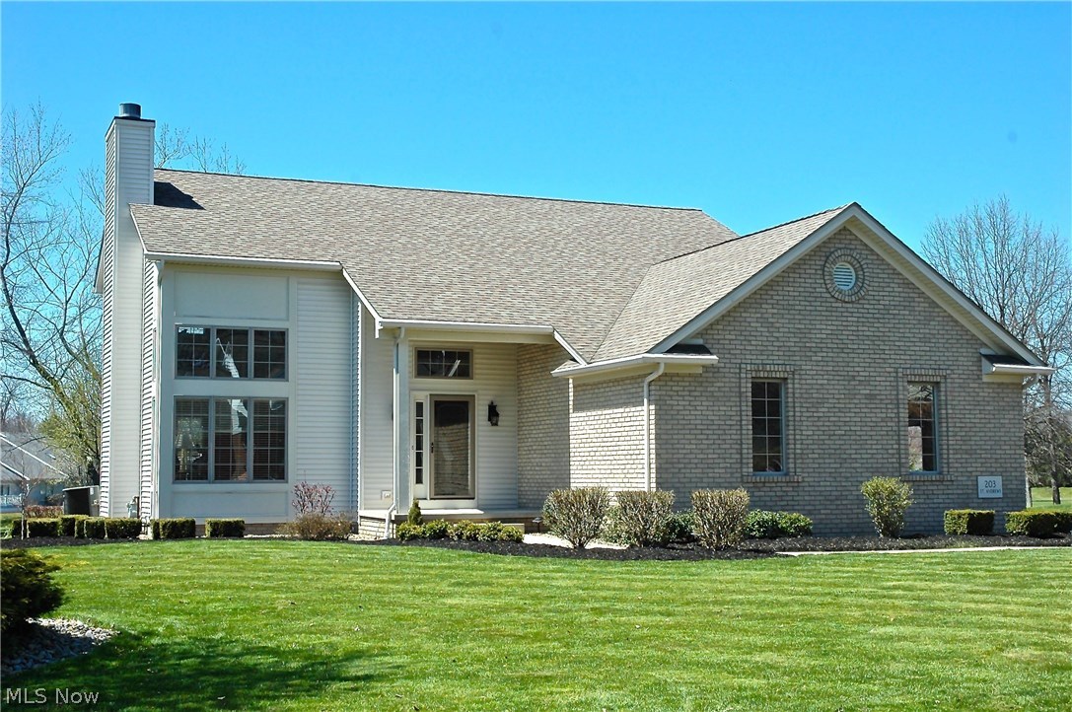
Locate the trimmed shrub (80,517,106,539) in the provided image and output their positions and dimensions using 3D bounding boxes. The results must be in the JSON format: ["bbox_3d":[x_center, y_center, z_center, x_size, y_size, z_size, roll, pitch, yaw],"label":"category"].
[{"bbox_3d":[-7.995,3.104,24.698,0.359,0.365,0.480,2,-5,-23],"label":"trimmed shrub"}]

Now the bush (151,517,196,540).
[{"bbox_3d":[-6.482,3.070,24.431,0.709,0.350,0.550,2,-5,-23],"label":"bush"}]

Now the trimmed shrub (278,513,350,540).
[{"bbox_3d":[-4.011,3.069,24.761,1.280,0.460,0.900,2,-5,-23],"label":"trimmed shrub"}]

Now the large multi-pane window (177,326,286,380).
[{"bbox_3d":[-5.784,-0.027,26.102,2.150,0.986,0.110,2,-5,-23],"label":"large multi-pane window"}]

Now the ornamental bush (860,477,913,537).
[{"bbox_3d":[5.834,2.502,22.745,0.885,1.017,0.885,2,-5,-23],"label":"ornamental bush"}]

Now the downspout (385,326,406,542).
[{"bbox_3d":[-2.504,1.340,24.022,0.330,3.650,0.450,2,-5,-23],"label":"downspout"}]

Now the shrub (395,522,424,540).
[{"bbox_3d":[-2.120,2.936,22.963,0.450,0.304,0.450,0,-5,0],"label":"shrub"}]

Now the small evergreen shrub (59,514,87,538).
[{"bbox_3d":[-8.647,3.177,25.575,0.445,0.377,0.500,2,-5,-23],"label":"small evergreen shrub"}]

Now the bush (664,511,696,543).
[{"bbox_3d":[2.247,2.658,21.224,0.551,0.490,0.551,0,-5,0],"label":"bush"}]

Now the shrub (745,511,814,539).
[{"bbox_3d":[3.937,2.721,22.181,0.920,0.437,0.720,2,-5,-23],"label":"shrub"}]

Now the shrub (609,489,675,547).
[{"bbox_3d":[1.581,2.428,20.474,1.004,0.856,1.004,0,-5,0],"label":"shrub"}]

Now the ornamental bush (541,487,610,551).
[{"bbox_3d":[0.587,2.361,19.996,0.949,0.878,0.949,0,-5,0],"label":"ornamental bush"}]

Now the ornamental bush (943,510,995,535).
[{"bbox_3d":[7.407,2.844,23.376,0.593,0.406,0.560,2,-5,-23],"label":"ornamental bush"}]

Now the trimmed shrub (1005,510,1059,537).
[{"bbox_3d":[8.283,2.791,22.842,0.596,0.419,0.600,2,-5,-23],"label":"trimmed shrub"}]

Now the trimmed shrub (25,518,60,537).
[{"bbox_3d":[-9.229,3.193,25.551,0.589,0.334,0.550,2,-5,-23],"label":"trimmed shrub"}]

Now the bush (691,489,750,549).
[{"bbox_3d":[2.652,2.344,19.734,0.826,0.838,0.826,0,-5,0],"label":"bush"}]

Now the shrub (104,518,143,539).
[{"bbox_3d":[-7.462,3.110,24.717,0.612,0.348,0.550,2,-5,-23],"label":"shrub"}]

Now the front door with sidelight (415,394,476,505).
[{"bbox_3d":[-1.794,1.828,26.811,1.303,2.111,0.130,2,-5,-23],"label":"front door with sidelight"}]

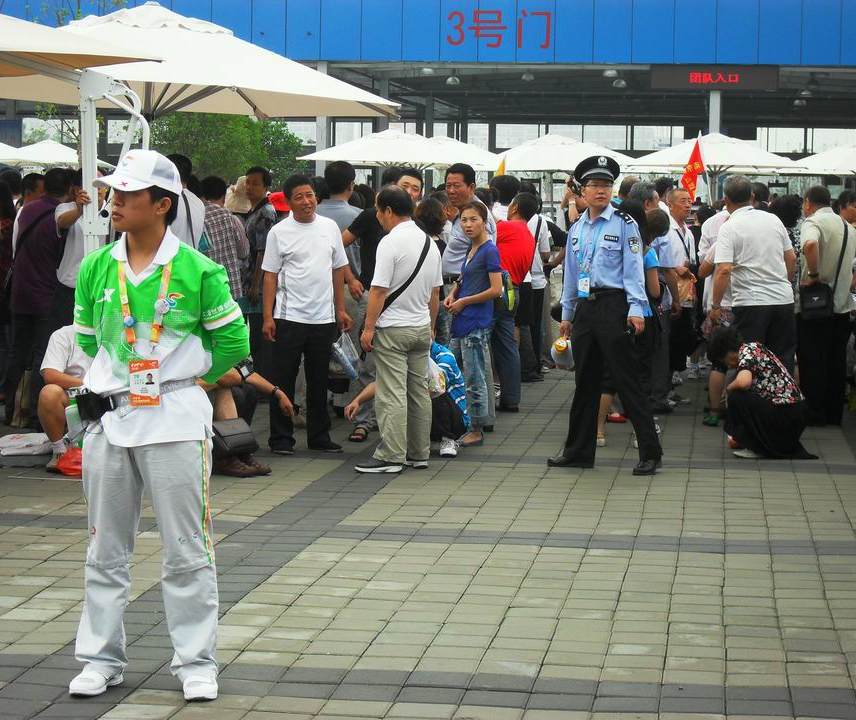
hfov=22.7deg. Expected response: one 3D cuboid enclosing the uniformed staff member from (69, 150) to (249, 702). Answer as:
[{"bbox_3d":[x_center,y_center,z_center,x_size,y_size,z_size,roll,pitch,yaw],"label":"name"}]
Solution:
[{"bbox_3d":[-0.873,0.202,6.870,0.550,1.730,0.400,2,5,16],"label":"uniformed staff member"}]

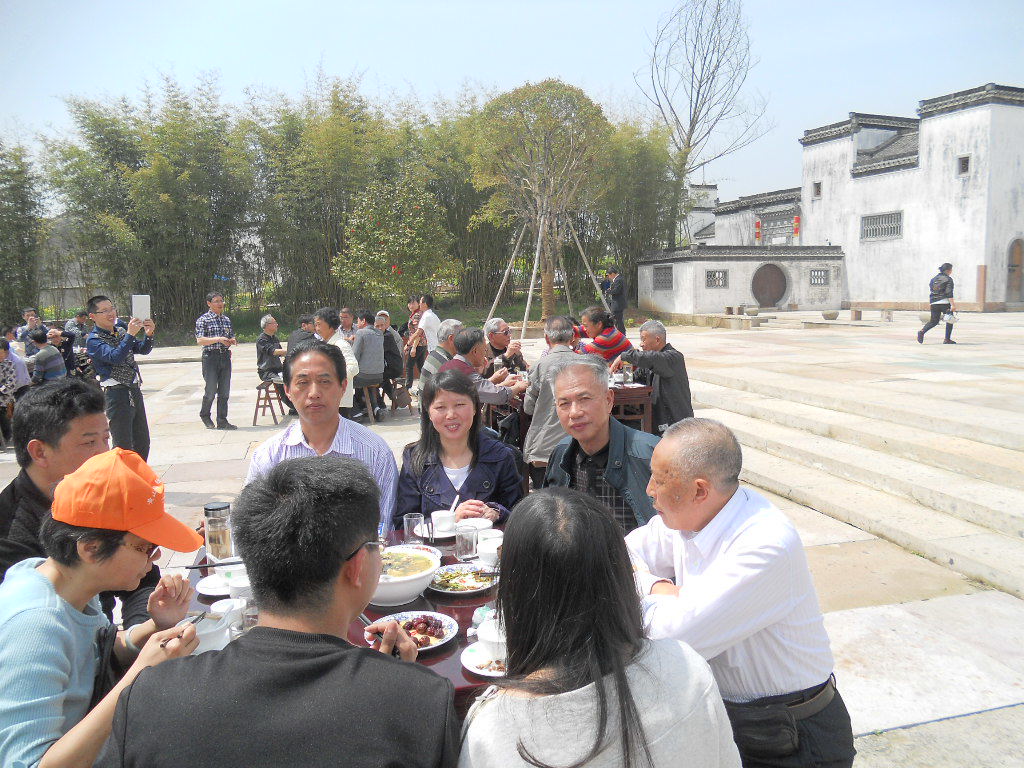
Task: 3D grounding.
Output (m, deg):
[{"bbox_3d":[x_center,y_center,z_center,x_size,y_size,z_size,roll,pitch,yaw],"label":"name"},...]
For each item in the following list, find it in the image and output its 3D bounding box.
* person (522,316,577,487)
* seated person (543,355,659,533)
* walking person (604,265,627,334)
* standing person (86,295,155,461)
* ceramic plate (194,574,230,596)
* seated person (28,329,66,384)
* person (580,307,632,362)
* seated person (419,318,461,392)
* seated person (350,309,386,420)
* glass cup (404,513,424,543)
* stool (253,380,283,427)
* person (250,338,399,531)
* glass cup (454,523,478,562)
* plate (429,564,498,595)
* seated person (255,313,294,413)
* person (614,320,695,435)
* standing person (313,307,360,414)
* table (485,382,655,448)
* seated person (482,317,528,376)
[{"bbox_3d":[0.335,0.234,5.686,0.520,1.420,0.720,-2,7,-5],"label":"person"},{"bbox_3d":[0.225,0.625,2.376,0.520,1.400,0.660,3,7,25],"label":"seated person"},{"bbox_3d":[2.198,-1.658,16.895,0.480,1.680,0.500,-1,7,-9],"label":"walking person"},{"bbox_3d":[-3.161,0.092,6.492,0.540,1.620,0.500,3,7,22],"label":"standing person"},{"bbox_3d":[-0.808,0.570,2.230,0.155,0.022,0.155,-1,7,0],"label":"ceramic plate"},{"bbox_3d":[-5.093,0.049,8.721,0.650,1.290,0.500,4,8,38],"label":"seated person"},{"bbox_3d":[0.709,0.083,6.450,0.700,1.410,0.500,-2,7,-6],"label":"person"},{"bbox_3d":[-0.498,0.114,7.080,0.700,1.370,0.500,-3,7,-13],"label":"seated person"},{"bbox_3d":[-1.836,-0.235,10.187,0.480,1.400,0.680,-3,7,-13],"label":"seated person"},{"bbox_3d":[-0.312,0.463,2.548,0.063,0.085,0.063,0,6,0],"label":"glass cup"},{"bbox_3d":[-3.145,0.248,10.310,0.300,0.470,0.800,-2,7,-10],"label":"stool"},{"bbox_3d":[-0.509,0.575,2.260,0.500,1.370,0.660,-2,7,-6],"label":"person"},{"bbox_3d":[-0.137,0.478,2.399,0.066,0.086,0.066,0,6,0],"label":"glass cup"},{"bbox_3d":[-0.127,0.534,2.139,0.215,0.035,0.215,0,6,0],"label":"plate"},{"bbox_3d":[-3.026,-0.223,10.437,0.660,1.370,0.480,-2,7,-10],"label":"seated person"},{"bbox_3d":[1.213,0.113,6.943,0.720,1.330,0.500,-3,7,-13],"label":"person"},{"bbox_3d":[-1.544,0.080,7.035,0.450,1.500,0.480,1,7,12],"label":"standing person"},{"bbox_3d":[0.497,0.379,7.125,1.150,0.790,1.150,-3,7,-12],"label":"table"},{"bbox_3d":[-0.025,0.122,6.592,0.680,1.340,0.500,4,9,41],"label":"seated person"}]

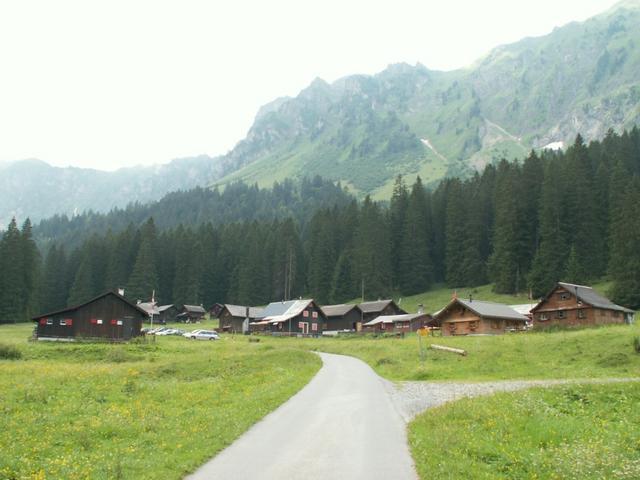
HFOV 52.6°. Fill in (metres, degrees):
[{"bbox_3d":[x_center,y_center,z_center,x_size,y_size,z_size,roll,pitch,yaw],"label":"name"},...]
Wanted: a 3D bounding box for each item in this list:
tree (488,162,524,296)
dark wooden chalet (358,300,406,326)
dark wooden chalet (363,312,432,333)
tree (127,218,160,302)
[{"bbox_3d":[40.120,-3.100,139.200,7.960,28.740,7.960,-2,-9,16],"label":"tree"},{"bbox_3d":[10.980,15.512,131.256,8.000,5.900,10.200,9,-13,-40],"label":"dark wooden chalet"},{"bbox_3d":[12.040,13.060,101.460,5.500,3.100,10.300,8,-12,-44],"label":"dark wooden chalet"},{"bbox_3d":[-52.193,6.366,191.840,8.500,26.050,8.500,3,-11,-15],"label":"tree"}]

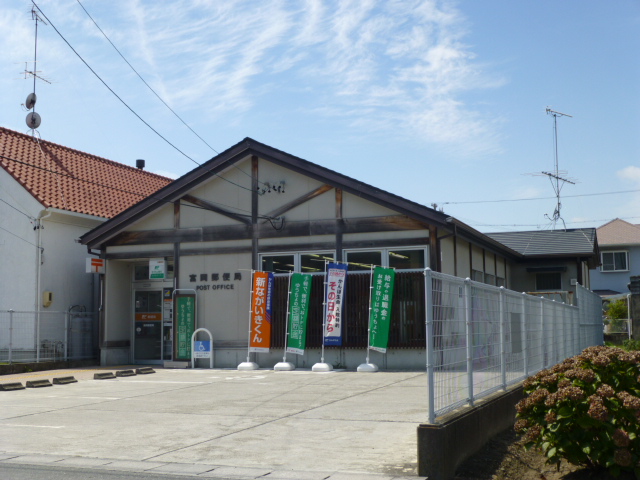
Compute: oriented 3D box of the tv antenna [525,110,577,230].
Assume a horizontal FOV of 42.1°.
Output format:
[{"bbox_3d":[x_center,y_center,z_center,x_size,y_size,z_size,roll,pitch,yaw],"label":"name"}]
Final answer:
[{"bbox_3d":[8.484,-2.495,29.615,1.650,4.400,2.300,-6,-8,42],"label":"tv antenna"}]

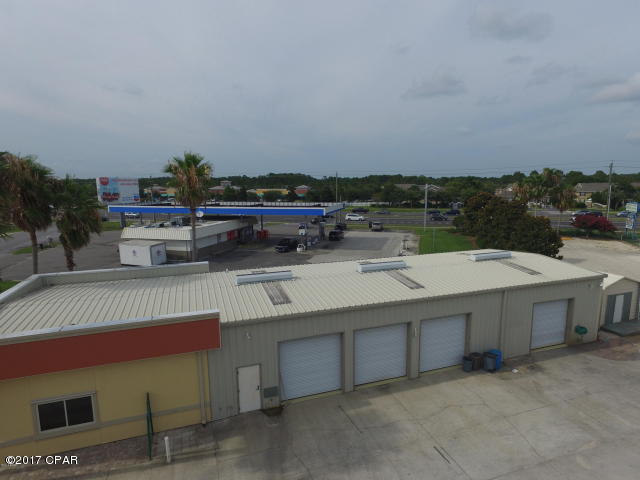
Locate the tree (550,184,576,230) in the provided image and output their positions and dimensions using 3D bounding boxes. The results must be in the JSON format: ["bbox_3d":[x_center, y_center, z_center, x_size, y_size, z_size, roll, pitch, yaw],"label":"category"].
[{"bbox_3d":[46.712,-6.026,70.956,4.600,8.776,4.600,-1,8,0],"label":"tree"}]

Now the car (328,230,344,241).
[{"bbox_3d":[2.939,-1.013,64.347,1.900,1.730,4.700,1,9,14],"label":"car"}]

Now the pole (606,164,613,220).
[{"bbox_3d":[59.061,-9.144,75.570,0.600,13.327,0.450,-1,8,0],"label":"pole"}]

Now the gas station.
[{"bbox_3d":[-15.638,-3.325,66.806,38.200,6.000,16.500,1,9,14],"label":"gas station"}]

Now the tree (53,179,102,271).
[{"bbox_3d":[-21.280,-0.403,32.758,4.200,10.288,4.200,-1,8,0],"label":"tree"}]

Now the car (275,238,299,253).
[{"bbox_3d":[-4.745,0.508,54.350,2.000,1.820,5.100,1,9,14],"label":"car"}]

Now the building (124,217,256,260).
[{"bbox_3d":[-18.961,-0.931,57.349,10.200,4.100,18.700,1,9,14],"label":"building"}]

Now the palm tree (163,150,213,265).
[{"bbox_3d":[-13.112,-2.302,37.040,4.700,12.617,4.700,-1,8,0],"label":"palm tree"}]

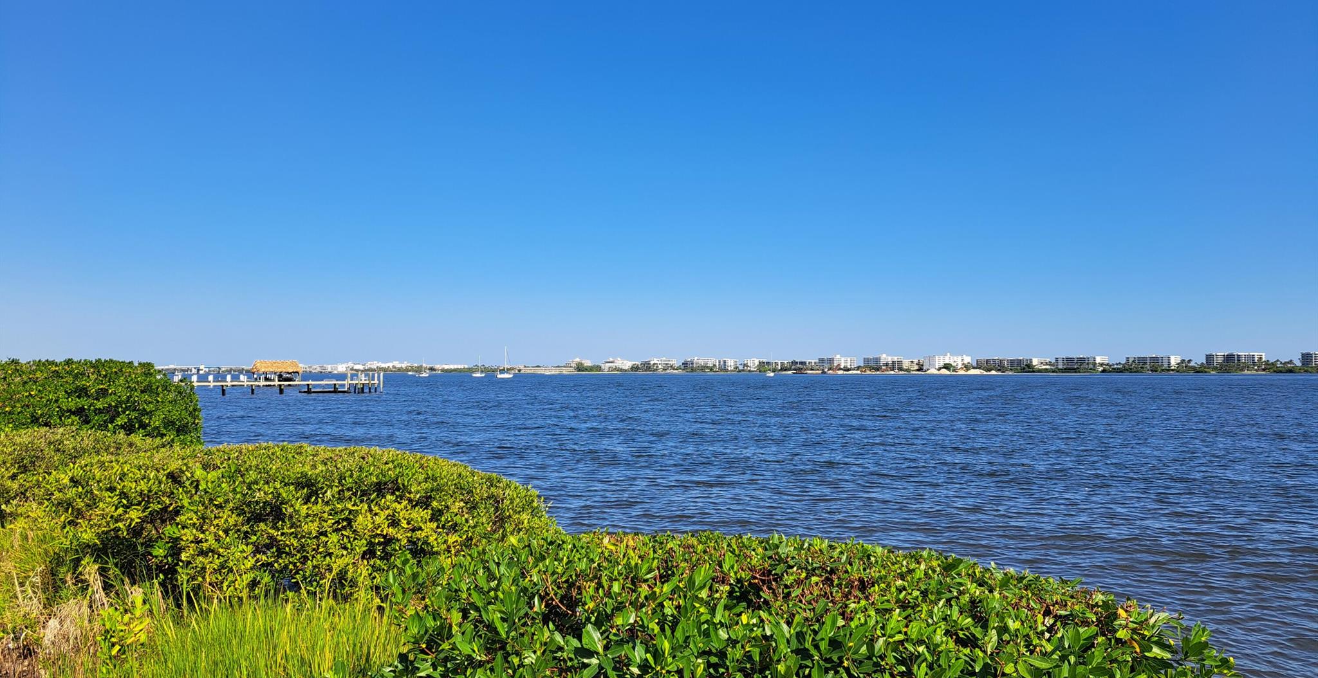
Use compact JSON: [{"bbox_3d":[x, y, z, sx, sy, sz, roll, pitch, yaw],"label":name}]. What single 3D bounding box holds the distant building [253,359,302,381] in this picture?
[{"bbox_3d":[-48.936,4.179,117.000,5.200,2.800,3.600,1,-2,-34],"label":"distant building"}]

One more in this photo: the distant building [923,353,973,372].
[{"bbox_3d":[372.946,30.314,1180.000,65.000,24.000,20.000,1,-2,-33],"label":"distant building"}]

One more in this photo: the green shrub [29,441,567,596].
[{"bbox_3d":[-4.277,2.002,10.800,5.300,1.350,3.000,1,-2,-15],"label":"green shrub"}]

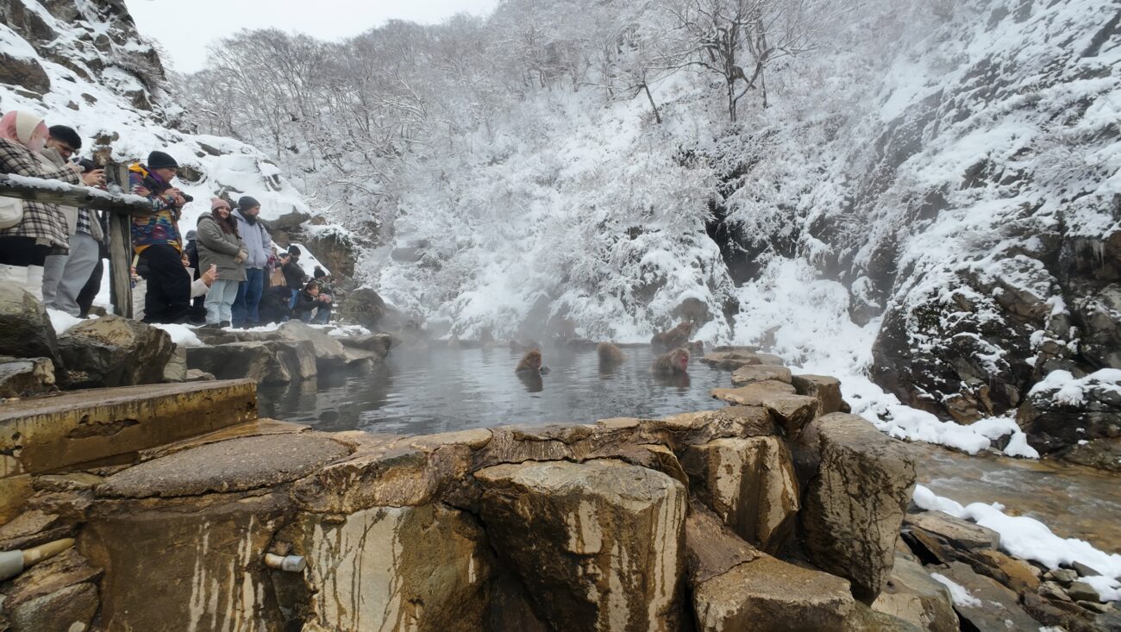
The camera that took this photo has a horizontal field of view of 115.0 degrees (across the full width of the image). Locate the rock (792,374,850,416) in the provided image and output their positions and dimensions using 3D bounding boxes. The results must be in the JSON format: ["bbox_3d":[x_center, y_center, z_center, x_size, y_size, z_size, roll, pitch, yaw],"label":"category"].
[{"bbox_3d":[1.880,0.600,2.600,0.370,0.320,0.340,-2,0,-12],"label":"rock"}]

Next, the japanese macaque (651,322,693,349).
[{"bbox_3d":[1.720,0.300,5.500,0.600,0.400,0.280,0,1,-6],"label":"japanese macaque"}]

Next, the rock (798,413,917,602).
[{"bbox_3d":[1.130,0.725,1.420,0.340,0.510,0.400,0,1,24],"label":"rock"}]

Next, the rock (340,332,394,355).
[{"bbox_3d":[-3.100,0.450,5.700,0.700,0.430,0.800,-2,0,0],"label":"rock"}]

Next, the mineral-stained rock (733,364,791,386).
[{"bbox_3d":[1.600,0.490,2.850,0.450,0.190,0.460,-2,0,12],"label":"mineral-stained rock"}]

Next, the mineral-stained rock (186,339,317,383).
[{"bbox_3d":[-2.680,0.400,3.220,0.920,0.380,0.600,0,1,-6],"label":"mineral-stained rock"}]

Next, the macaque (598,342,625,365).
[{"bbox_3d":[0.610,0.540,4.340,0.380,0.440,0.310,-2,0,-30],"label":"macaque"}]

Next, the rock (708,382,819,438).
[{"bbox_3d":[1.210,0.520,2.130,0.500,0.180,0.620,0,1,27],"label":"rock"}]

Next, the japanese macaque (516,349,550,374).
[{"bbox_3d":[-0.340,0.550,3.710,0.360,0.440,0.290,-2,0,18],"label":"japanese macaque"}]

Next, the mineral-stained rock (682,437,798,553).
[{"bbox_3d":[0.775,0.750,1.570,0.400,0.410,0.340,0,1,-9],"label":"mineral-stained rock"}]

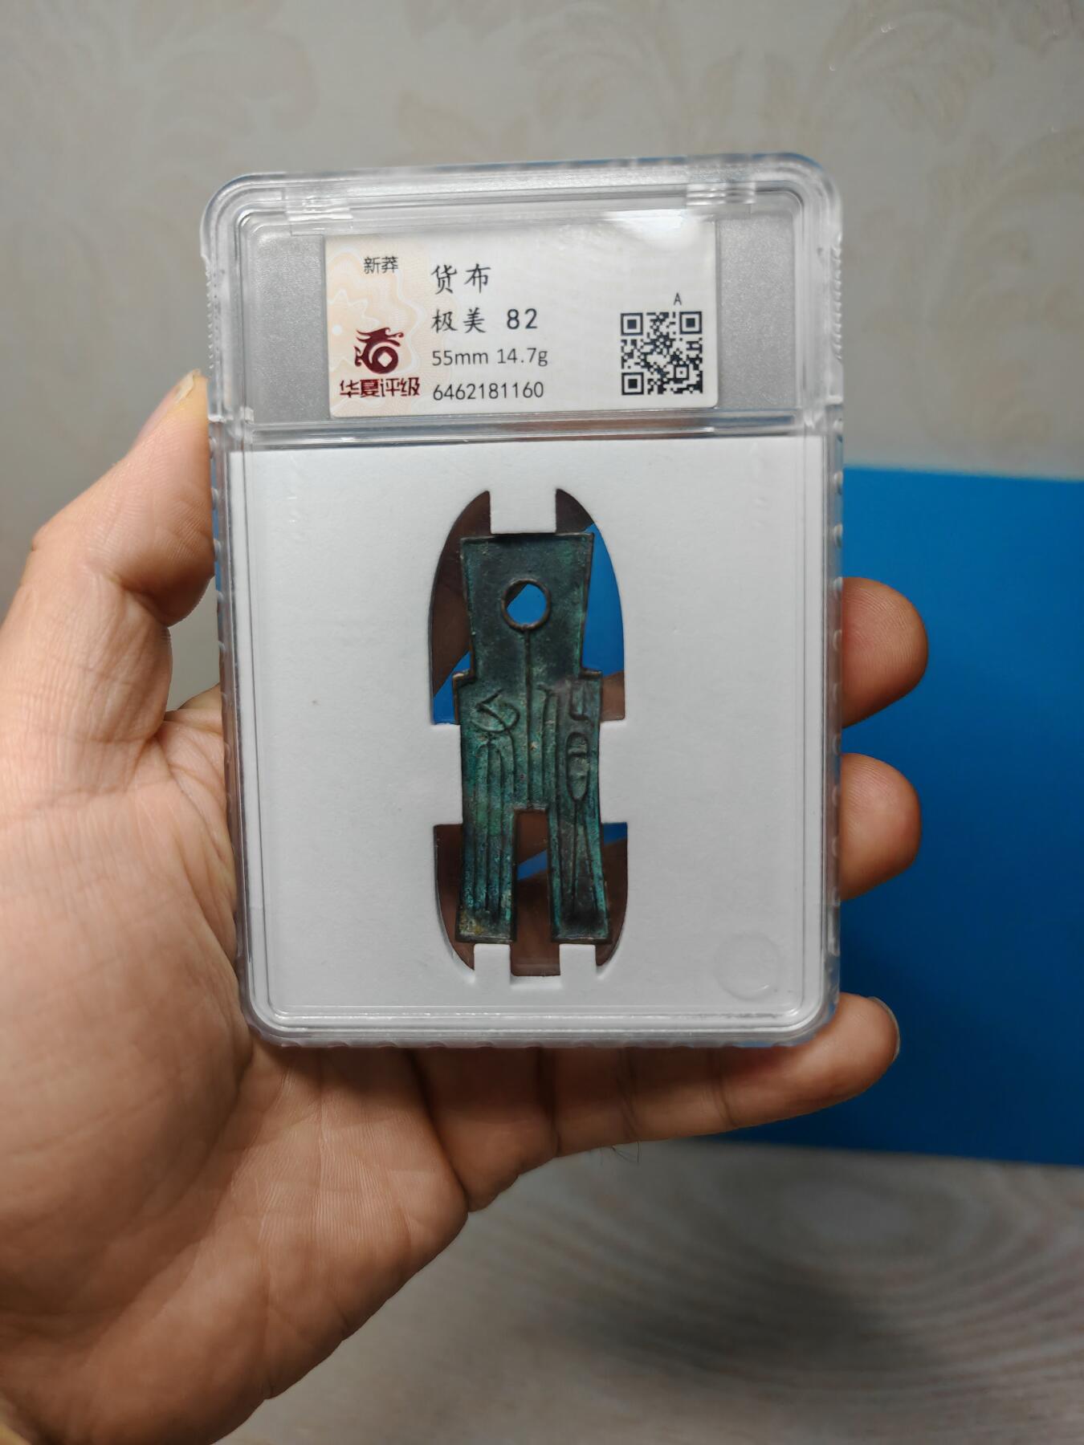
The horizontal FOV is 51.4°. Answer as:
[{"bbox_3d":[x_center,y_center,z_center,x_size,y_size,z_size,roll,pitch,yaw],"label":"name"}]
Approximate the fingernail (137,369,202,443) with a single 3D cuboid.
[{"bbox_3d":[-0.050,-0.042,0.150,0.004,0.013,0.012,41,0,-12],"label":"fingernail"}]

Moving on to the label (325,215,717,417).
[{"bbox_3d":[-0.003,-0.052,0.145,0.050,0.024,0.001,-1,6,3],"label":"label"}]

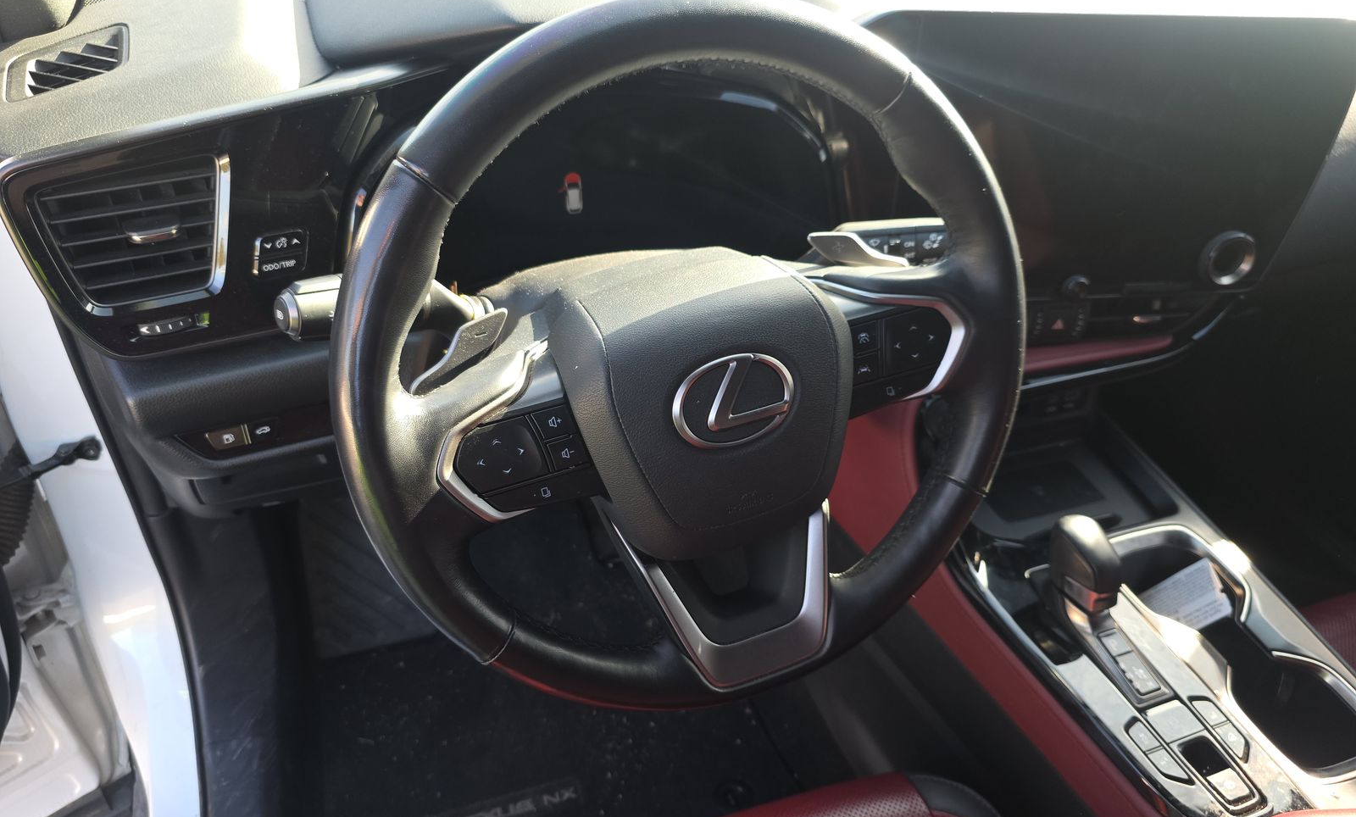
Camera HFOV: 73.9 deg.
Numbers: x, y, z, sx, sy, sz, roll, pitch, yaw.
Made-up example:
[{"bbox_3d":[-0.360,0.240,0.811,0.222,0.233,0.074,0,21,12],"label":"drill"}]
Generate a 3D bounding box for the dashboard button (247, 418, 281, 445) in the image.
[{"bbox_3d":[-0.276,0.015,0.600,0.020,0.016,0.008,-13,33,-16],"label":"dashboard button"}]

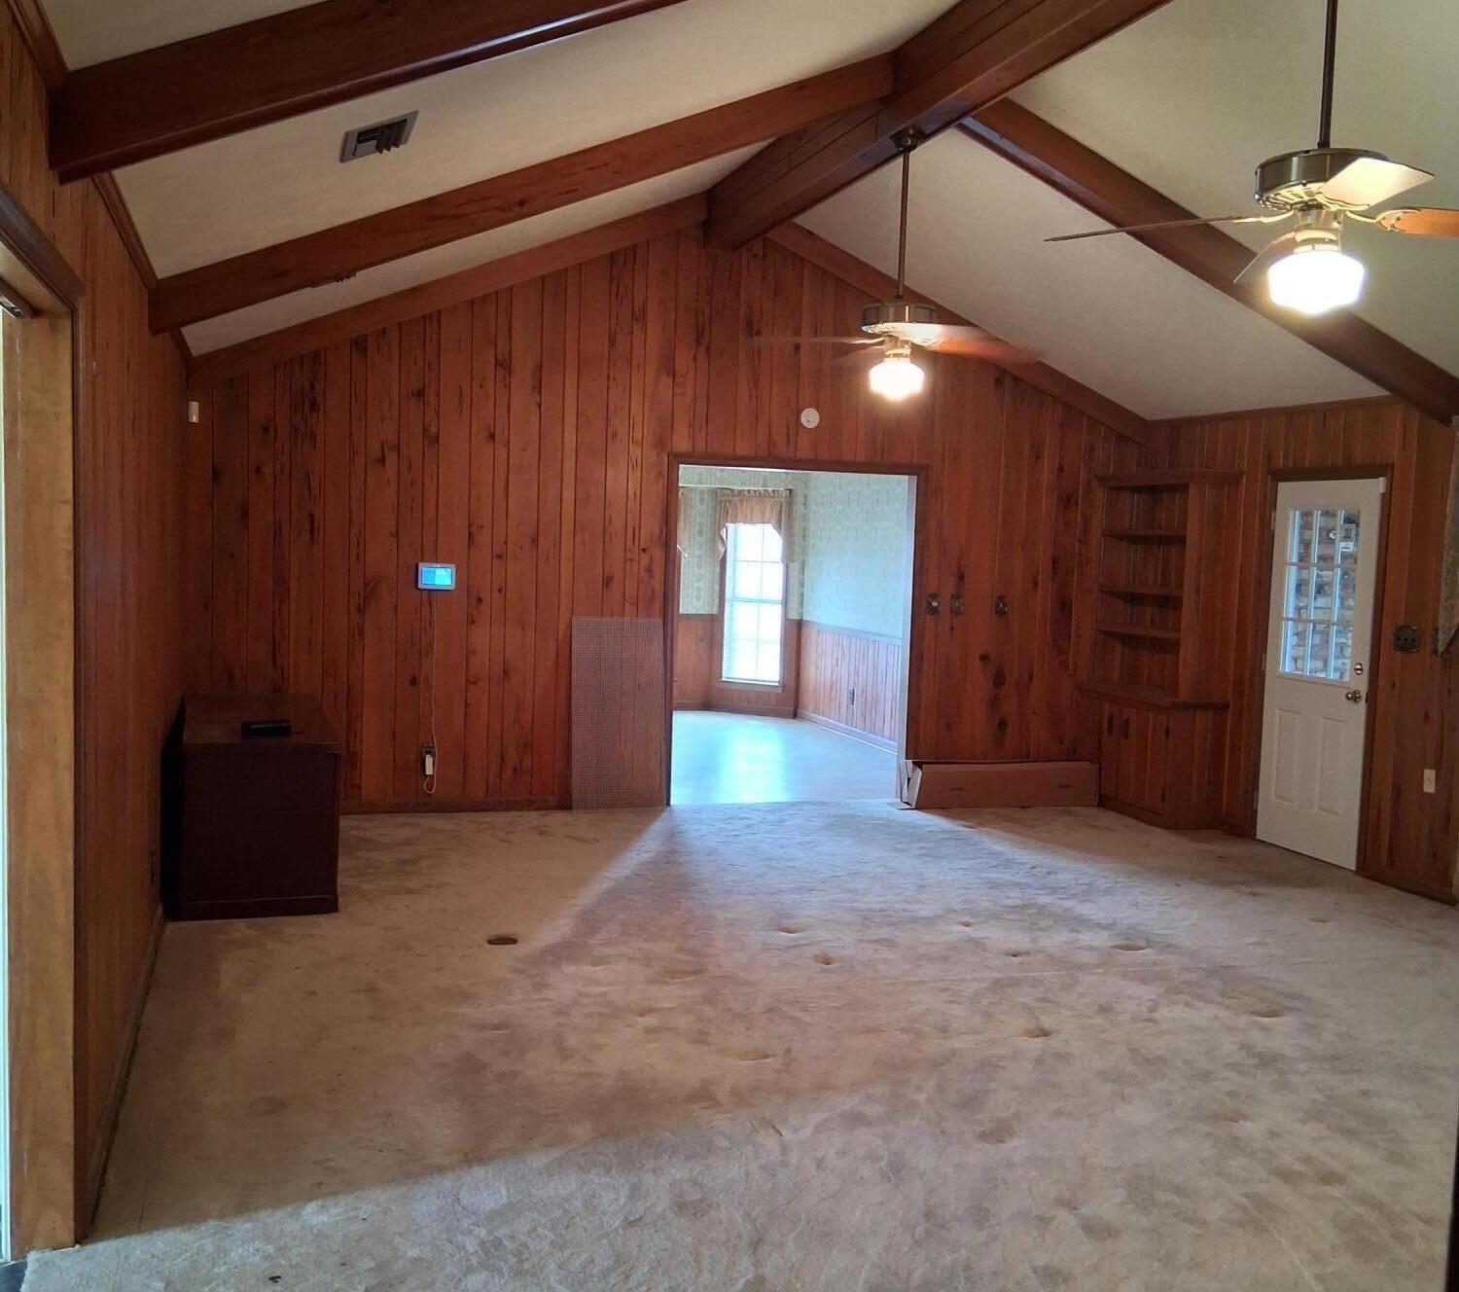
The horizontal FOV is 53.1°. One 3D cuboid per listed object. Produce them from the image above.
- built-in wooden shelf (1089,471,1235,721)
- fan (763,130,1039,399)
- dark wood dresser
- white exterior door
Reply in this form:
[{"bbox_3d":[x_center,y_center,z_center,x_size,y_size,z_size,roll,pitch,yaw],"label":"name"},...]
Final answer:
[{"bbox_3d":[2.647,-0.350,9.019,0.384,1.411,1.014,0,5,-18],"label":"built-in wooden shelf"},{"bbox_3d":[0.733,-1.590,6.194,1.308,1.094,1.308,0,5,-18],"label":"fan"},{"bbox_3d":[-2.208,0.692,6.849,0.647,0.723,1.758,0,5,-18],"label":"dark wood dresser"},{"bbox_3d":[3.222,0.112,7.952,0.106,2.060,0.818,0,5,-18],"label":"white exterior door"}]

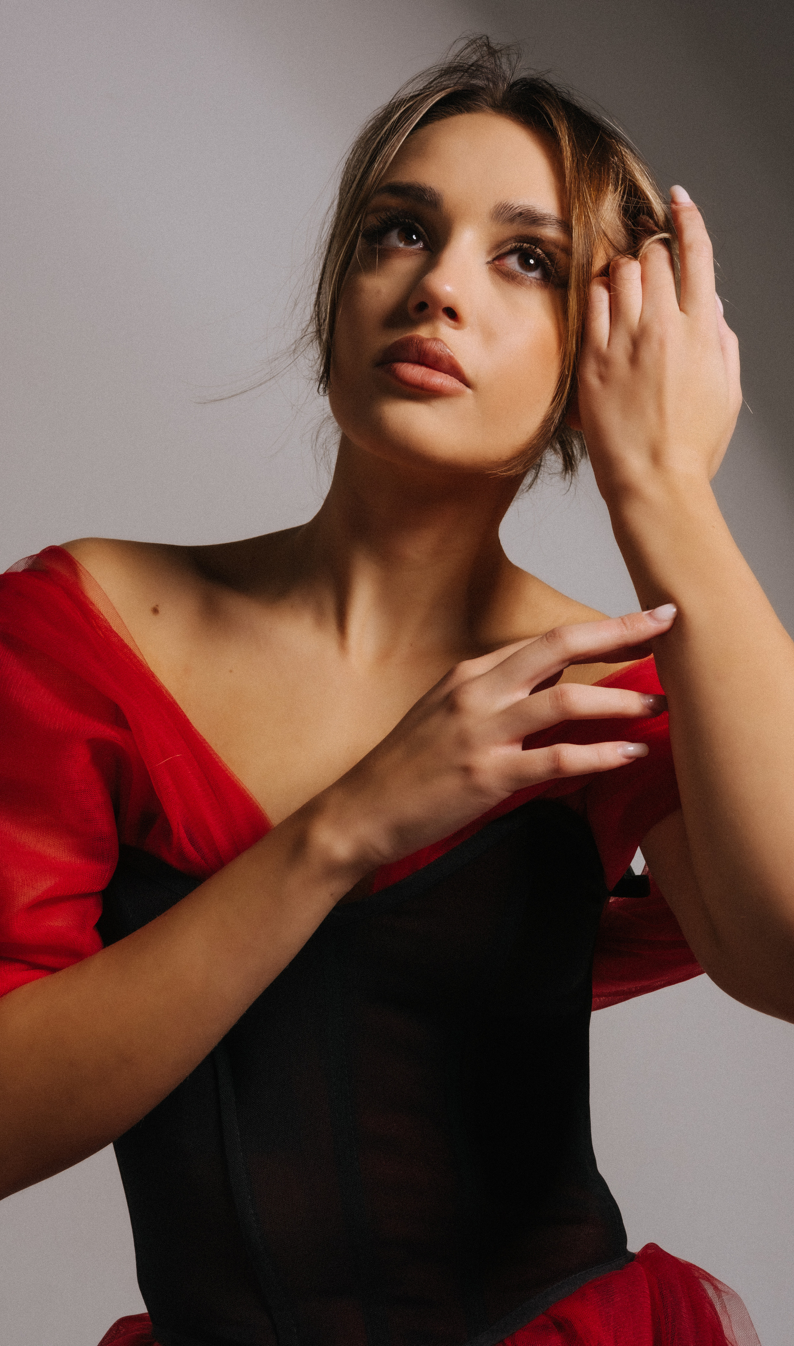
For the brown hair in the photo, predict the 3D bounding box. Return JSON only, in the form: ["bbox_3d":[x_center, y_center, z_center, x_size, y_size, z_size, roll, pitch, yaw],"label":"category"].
[{"bbox_3d":[0.058,-0.214,1.076,0.175,0.235,0.195,15,-7,11],"label":"brown hair"}]

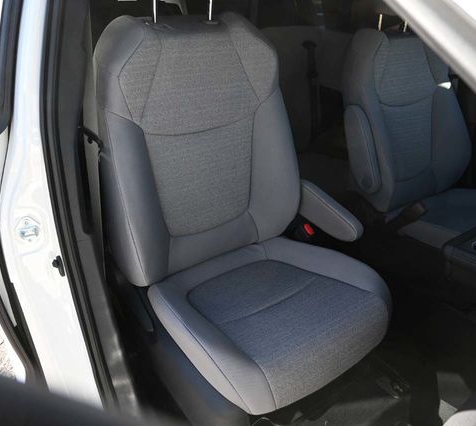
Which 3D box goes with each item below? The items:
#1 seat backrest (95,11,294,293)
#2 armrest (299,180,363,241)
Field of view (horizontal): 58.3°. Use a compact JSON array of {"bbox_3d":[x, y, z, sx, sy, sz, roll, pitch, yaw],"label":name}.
[{"bbox_3d":[-0.087,-0.144,1.023,0.482,0.623,0.173,-15,16,-34],"label":"seat backrest"},{"bbox_3d":[0.202,-0.015,1.088,0.063,0.082,0.263,-15,43,-34],"label":"armrest"}]

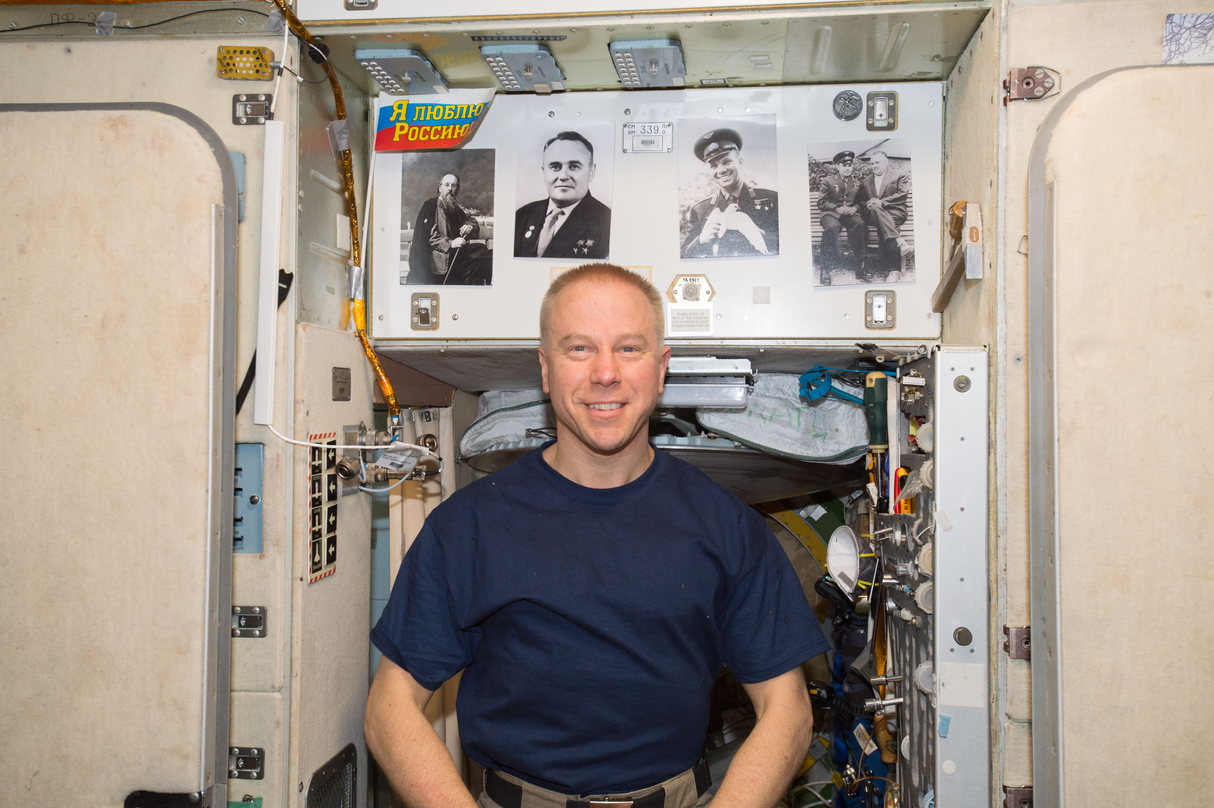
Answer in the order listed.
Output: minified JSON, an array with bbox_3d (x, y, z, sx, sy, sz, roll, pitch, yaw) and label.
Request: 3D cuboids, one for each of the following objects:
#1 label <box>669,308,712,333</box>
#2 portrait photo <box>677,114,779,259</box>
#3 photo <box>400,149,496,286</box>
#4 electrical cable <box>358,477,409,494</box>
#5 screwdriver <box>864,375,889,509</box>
[{"bbox_3d":[0.139,-0.140,1.237,0.074,0.049,0.003,0,-1,4],"label":"label"},{"bbox_3d":[0.202,-0.361,1.233,0.163,0.235,0.004,-1,-1,4],"label":"portrait photo"},{"bbox_3d":[-0.274,-0.321,1.269,0.162,0.234,0.004,1,-1,4],"label":"photo"},{"bbox_3d":[-0.371,0.133,1.230,0.085,0.029,0.025,0,-1,4],"label":"electrical cable"},{"bbox_3d":[0.417,0.060,1.140,0.036,0.221,0.036,-2,0,4],"label":"screwdriver"}]

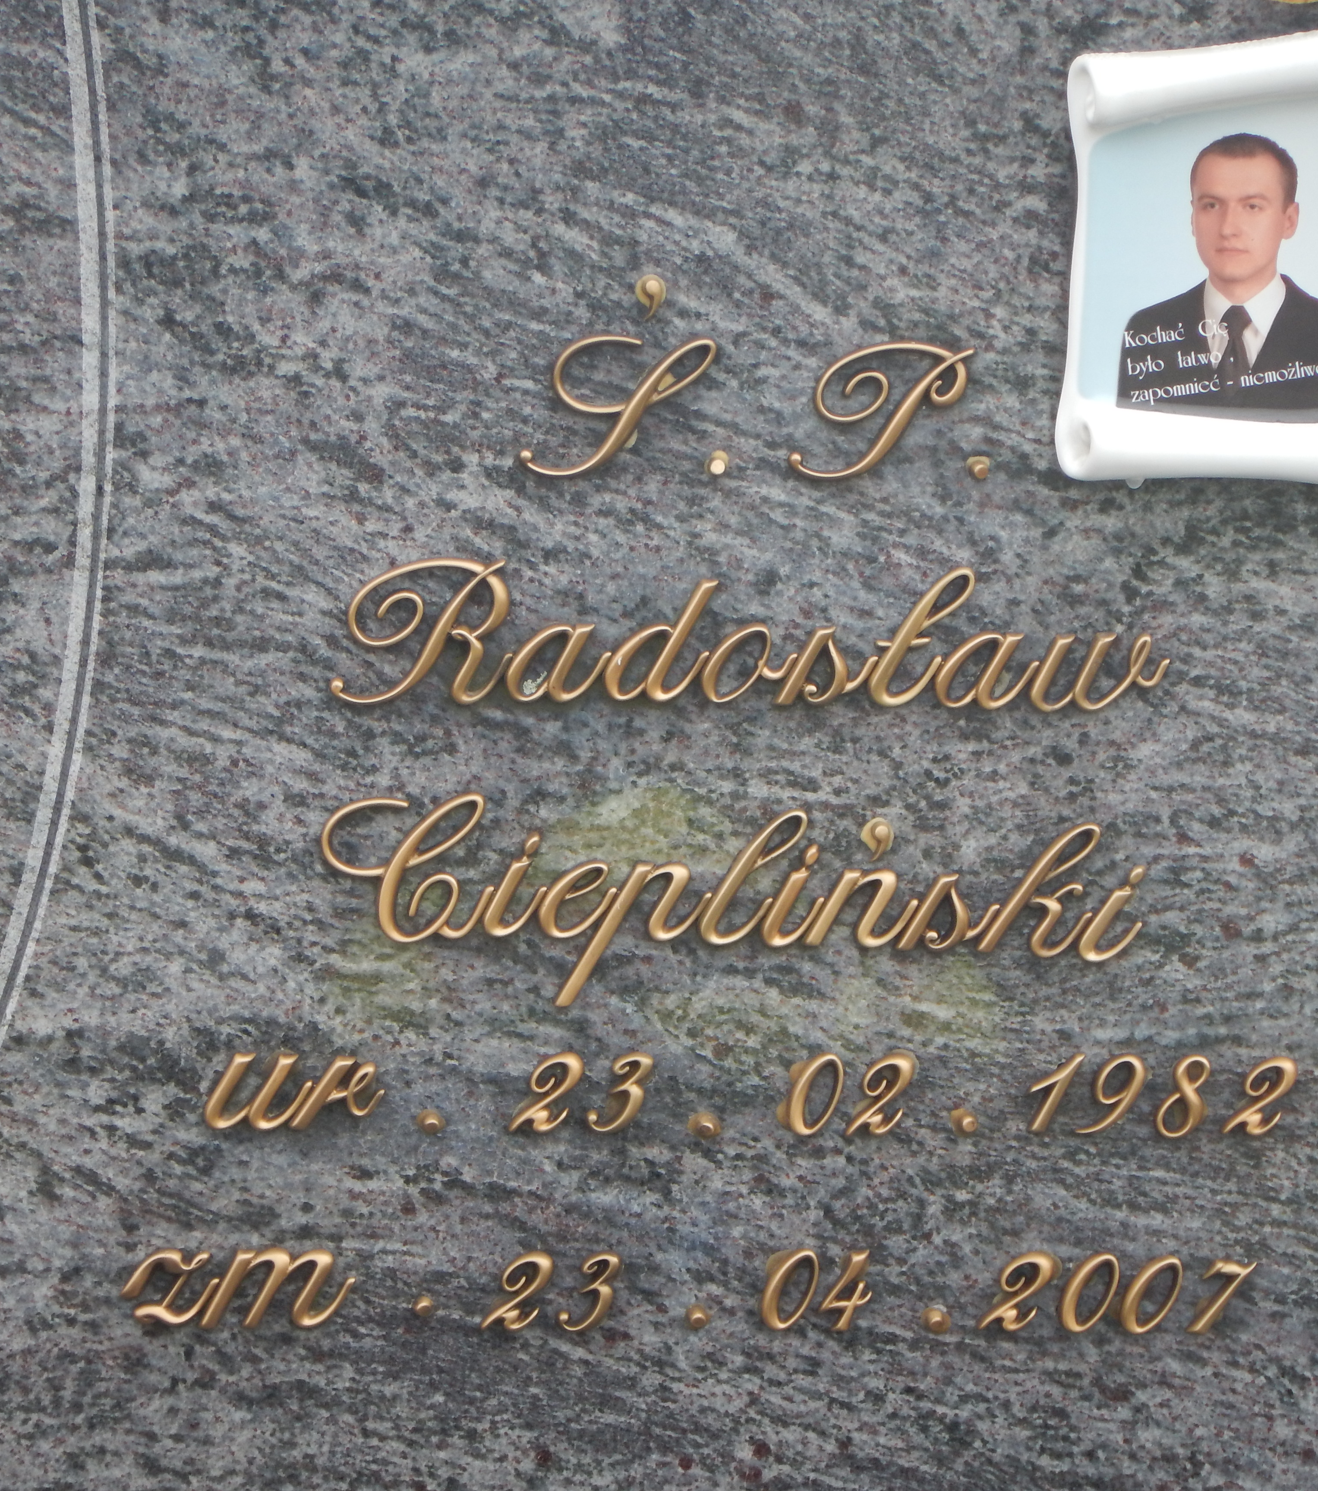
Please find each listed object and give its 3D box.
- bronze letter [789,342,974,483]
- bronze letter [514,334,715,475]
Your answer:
[{"bbox_3d":[0.080,-0.120,2.466,0.065,0.047,0.008,2,10,5],"label":"bronze letter"},{"bbox_3d":[-0.015,-0.122,2.474,0.071,0.050,0.008,2,10,5],"label":"bronze letter"}]

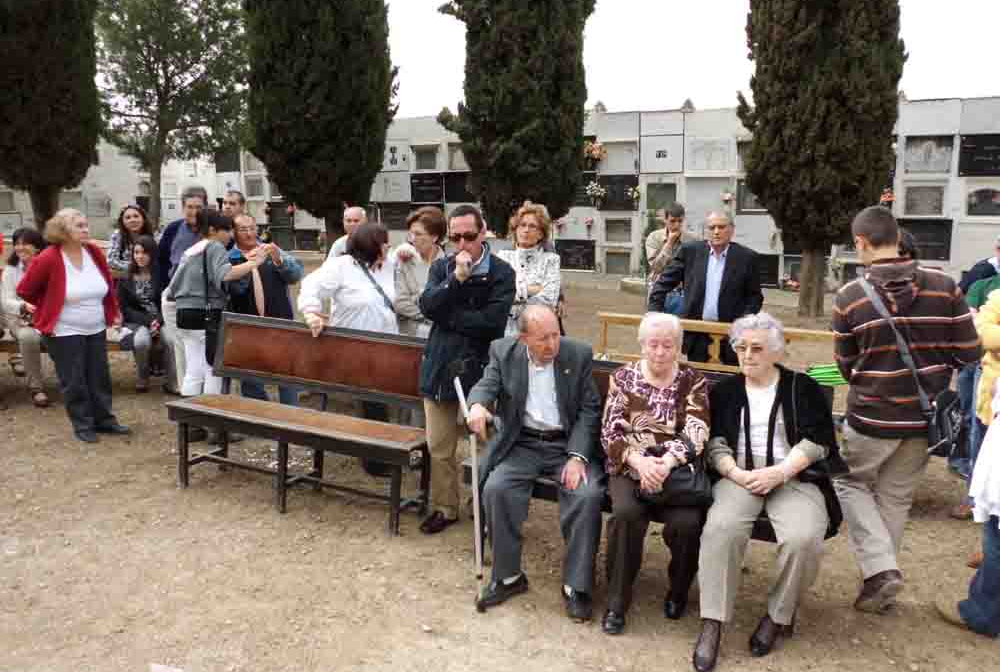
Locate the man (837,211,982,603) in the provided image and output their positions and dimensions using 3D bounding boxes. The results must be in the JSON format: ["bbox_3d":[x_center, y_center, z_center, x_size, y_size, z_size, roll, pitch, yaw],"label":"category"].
[{"bbox_3d":[1.616,0.344,3.120,0.570,1.730,0.480,0,10,3],"label":"man"}]

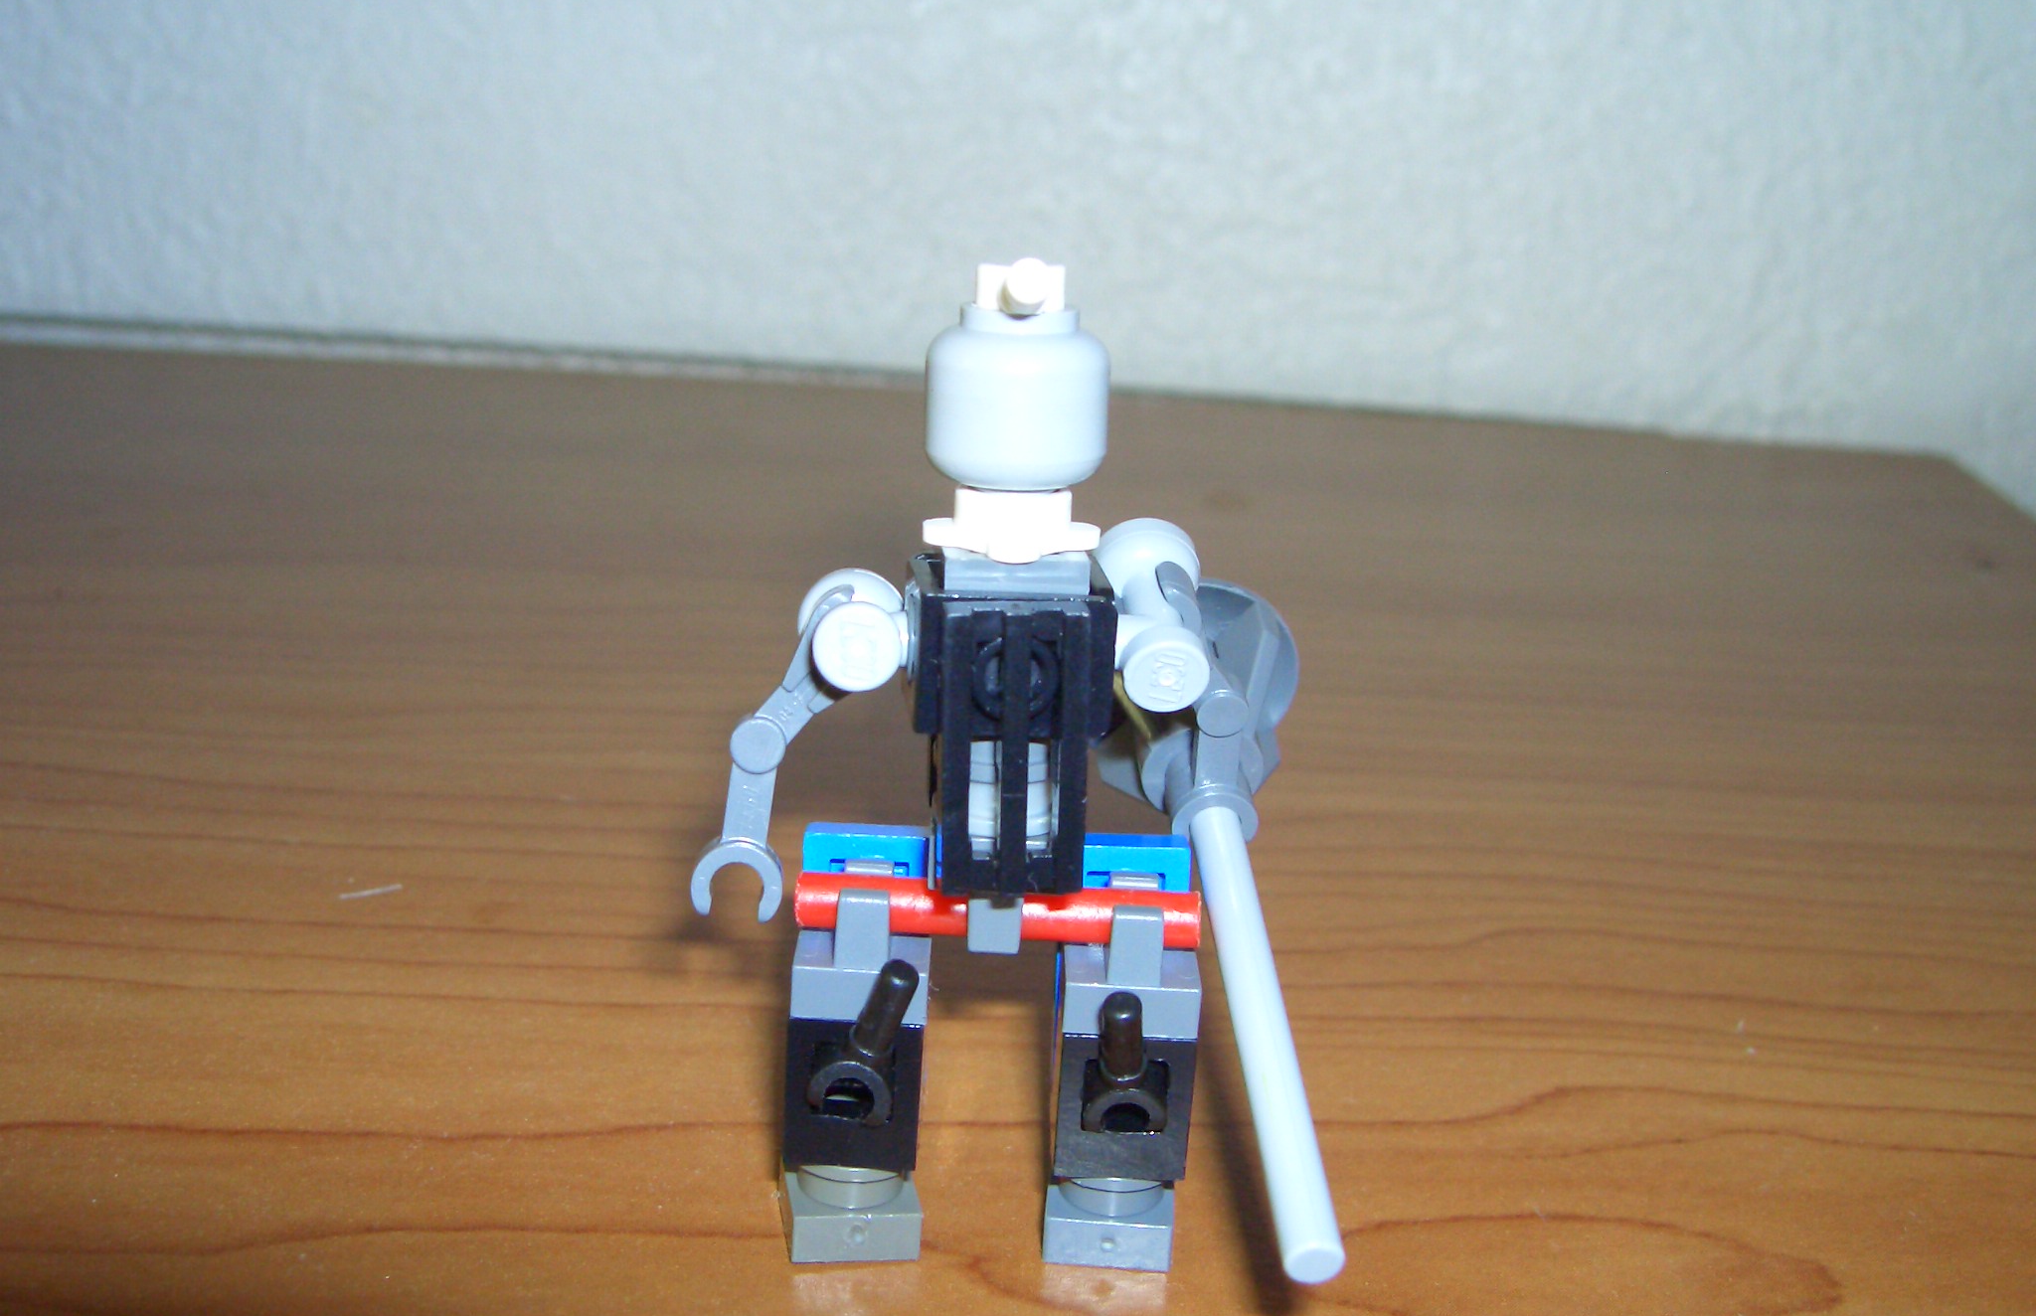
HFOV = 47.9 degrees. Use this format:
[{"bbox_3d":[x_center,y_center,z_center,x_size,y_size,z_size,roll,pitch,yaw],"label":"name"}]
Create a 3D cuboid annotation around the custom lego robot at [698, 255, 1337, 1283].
[{"bbox_3d":[0.000,0.007,0.138,0.037,0.061,0.048,4,17,0],"label":"custom lego robot"}]

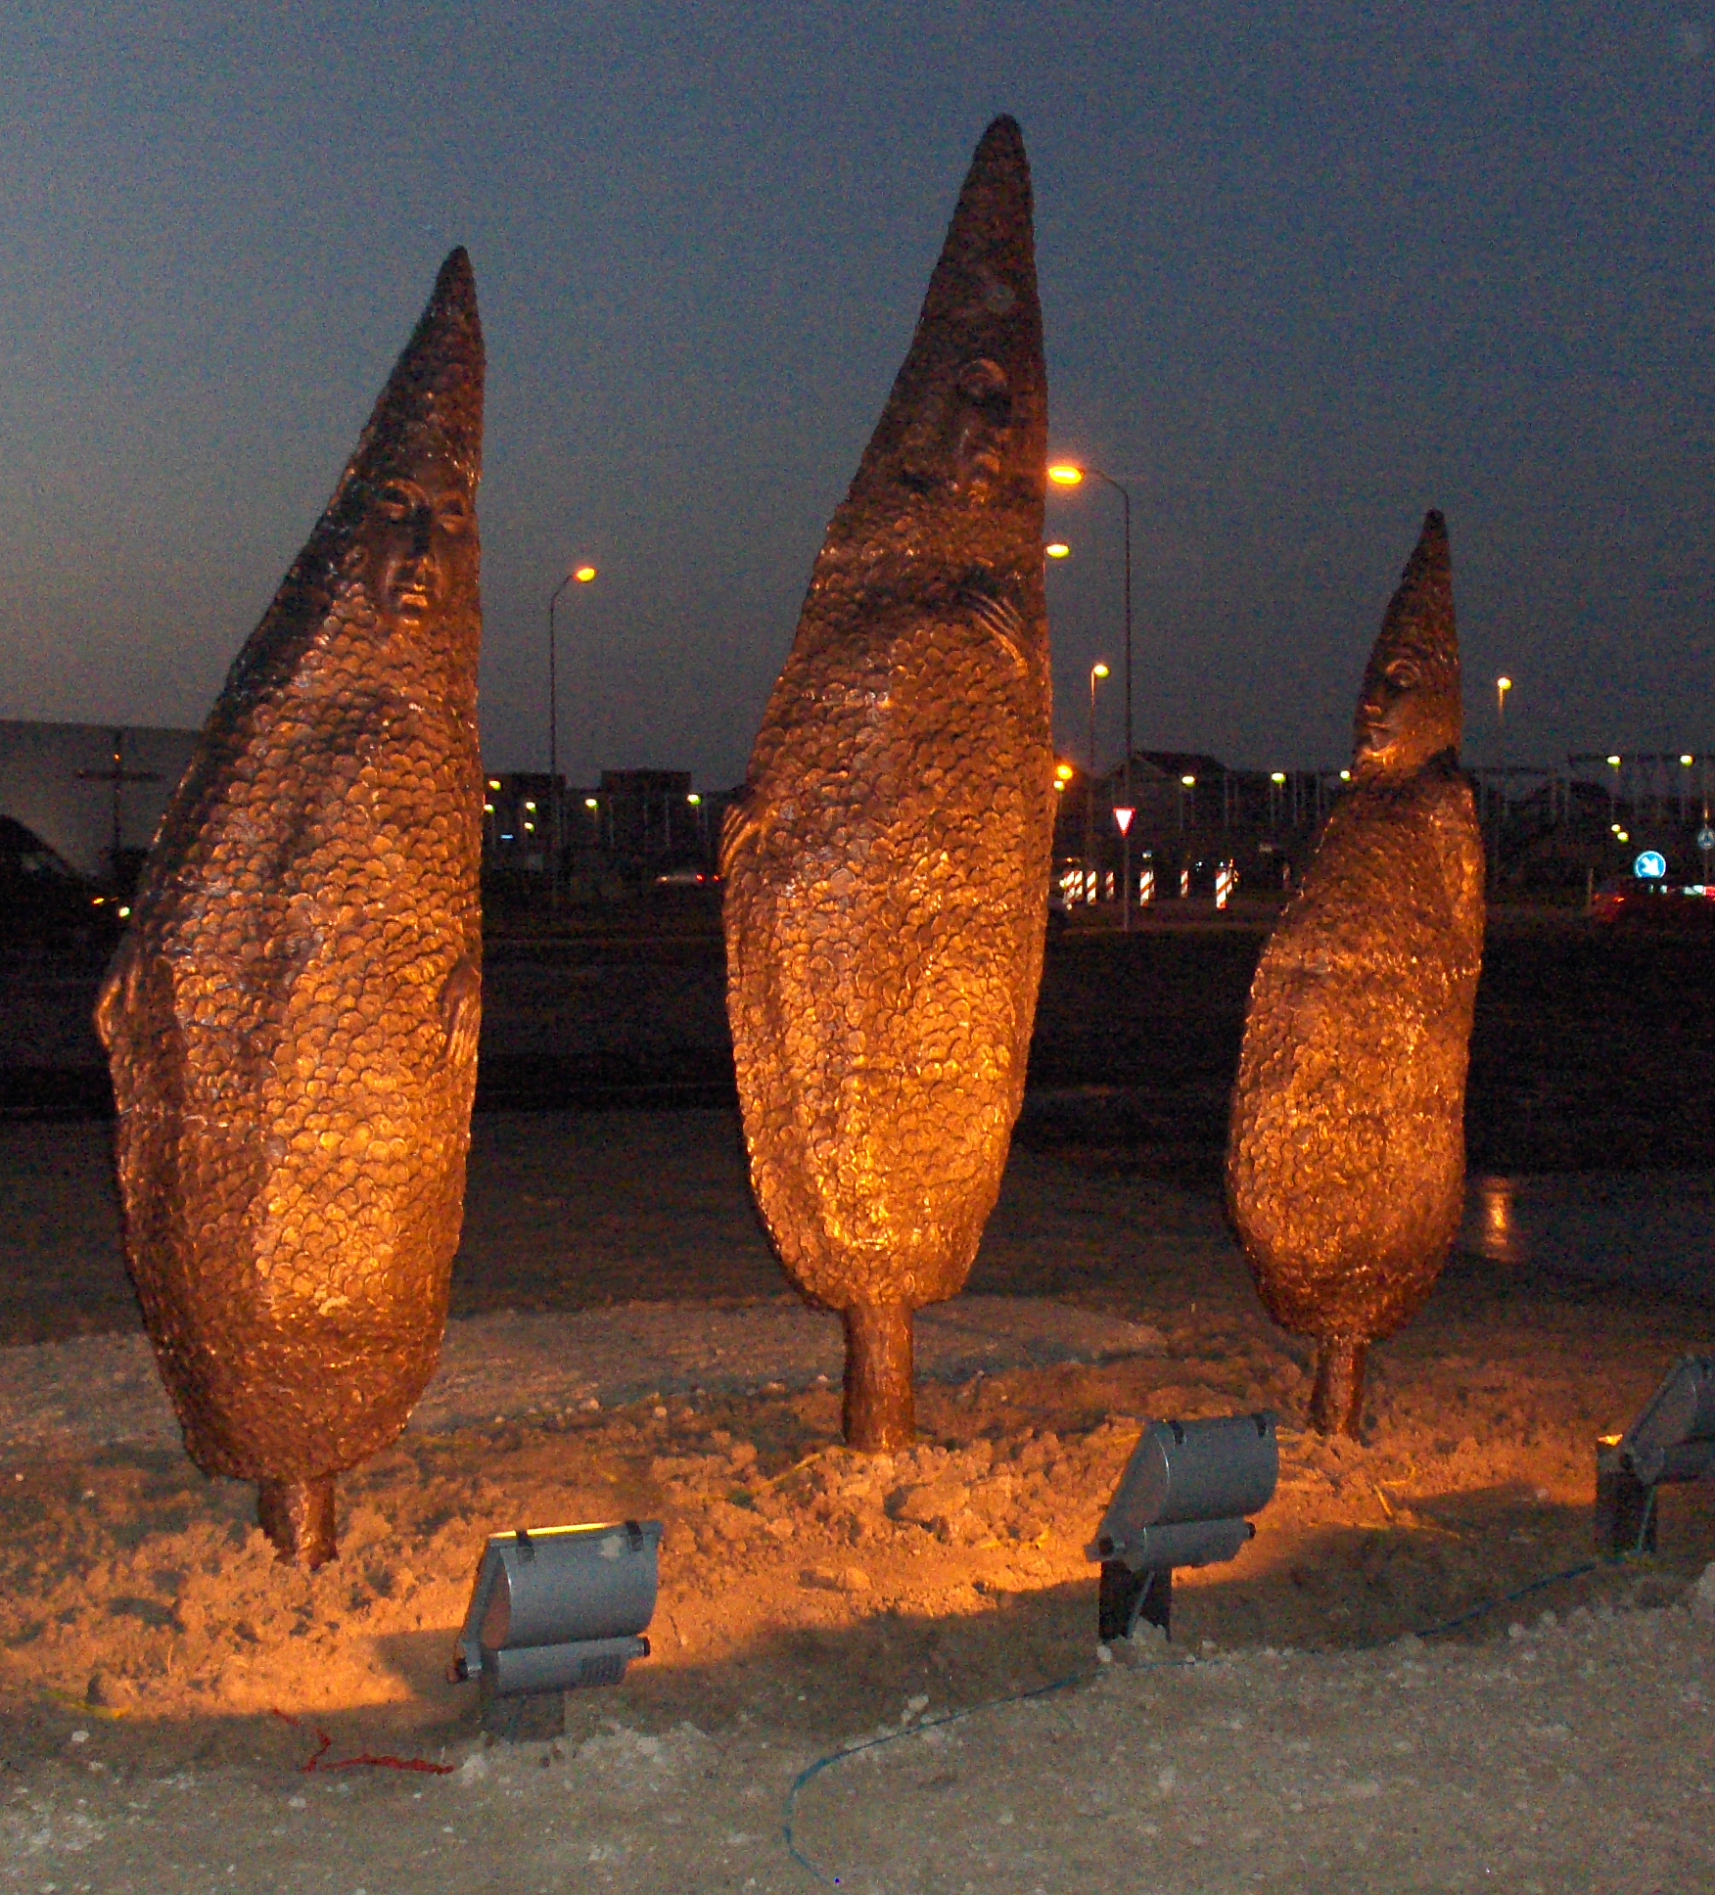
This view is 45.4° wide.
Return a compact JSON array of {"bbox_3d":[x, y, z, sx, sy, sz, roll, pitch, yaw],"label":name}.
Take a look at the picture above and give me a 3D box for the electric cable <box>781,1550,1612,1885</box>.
[{"bbox_3d":[0.723,1.411,4.077,2.304,0.040,0.365,-2,3,-41],"label":"electric cable"}]

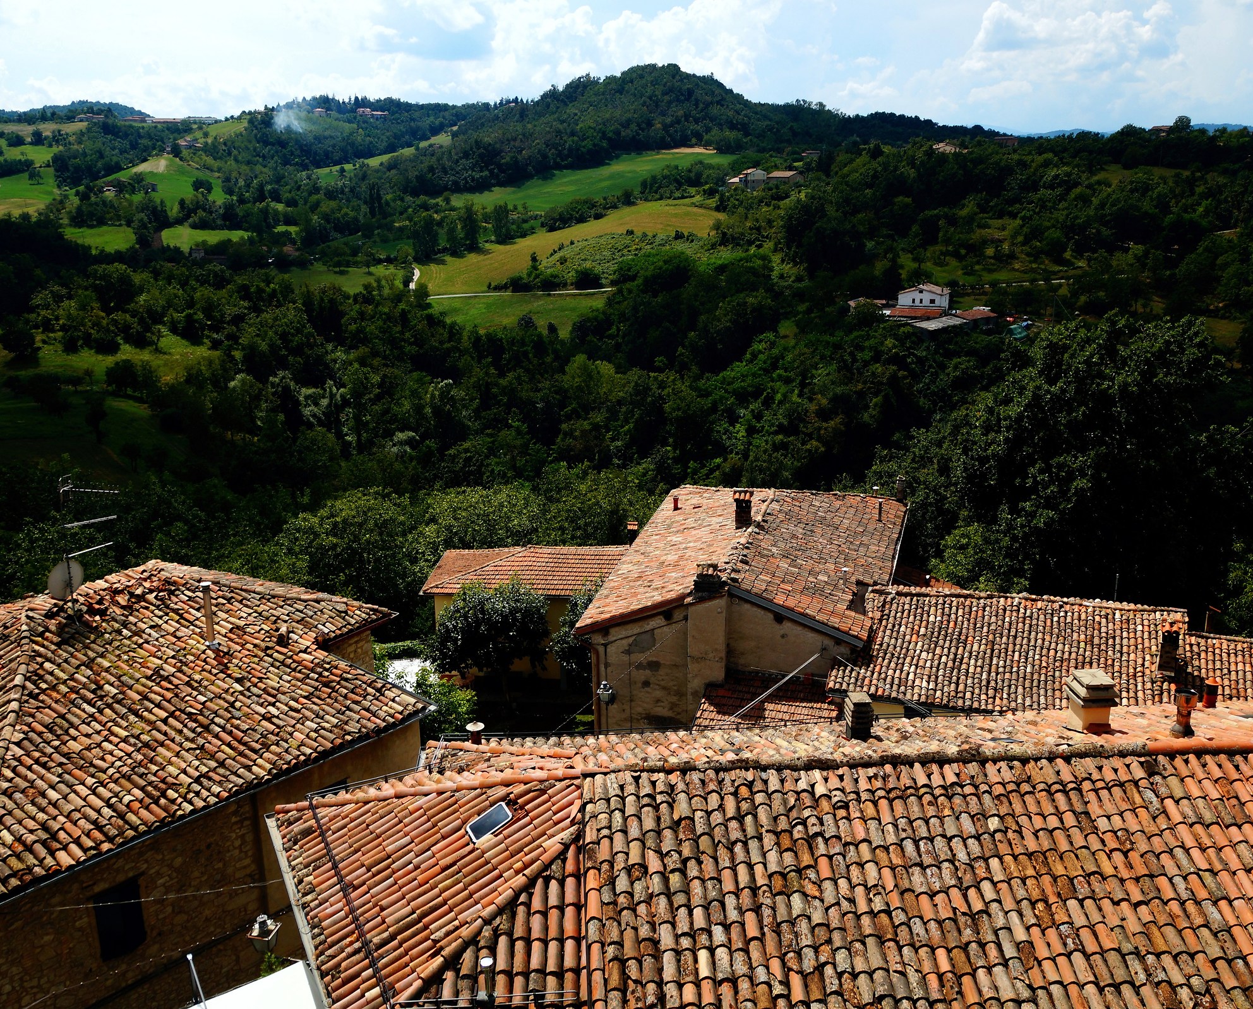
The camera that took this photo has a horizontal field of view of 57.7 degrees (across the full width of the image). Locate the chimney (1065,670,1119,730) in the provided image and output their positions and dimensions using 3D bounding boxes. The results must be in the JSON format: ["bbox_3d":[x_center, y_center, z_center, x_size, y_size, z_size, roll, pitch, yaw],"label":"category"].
[{"bbox_3d":[7.244,3.100,17.715,0.564,0.866,0.604,-2,16,-2],"label":"chimney"}]

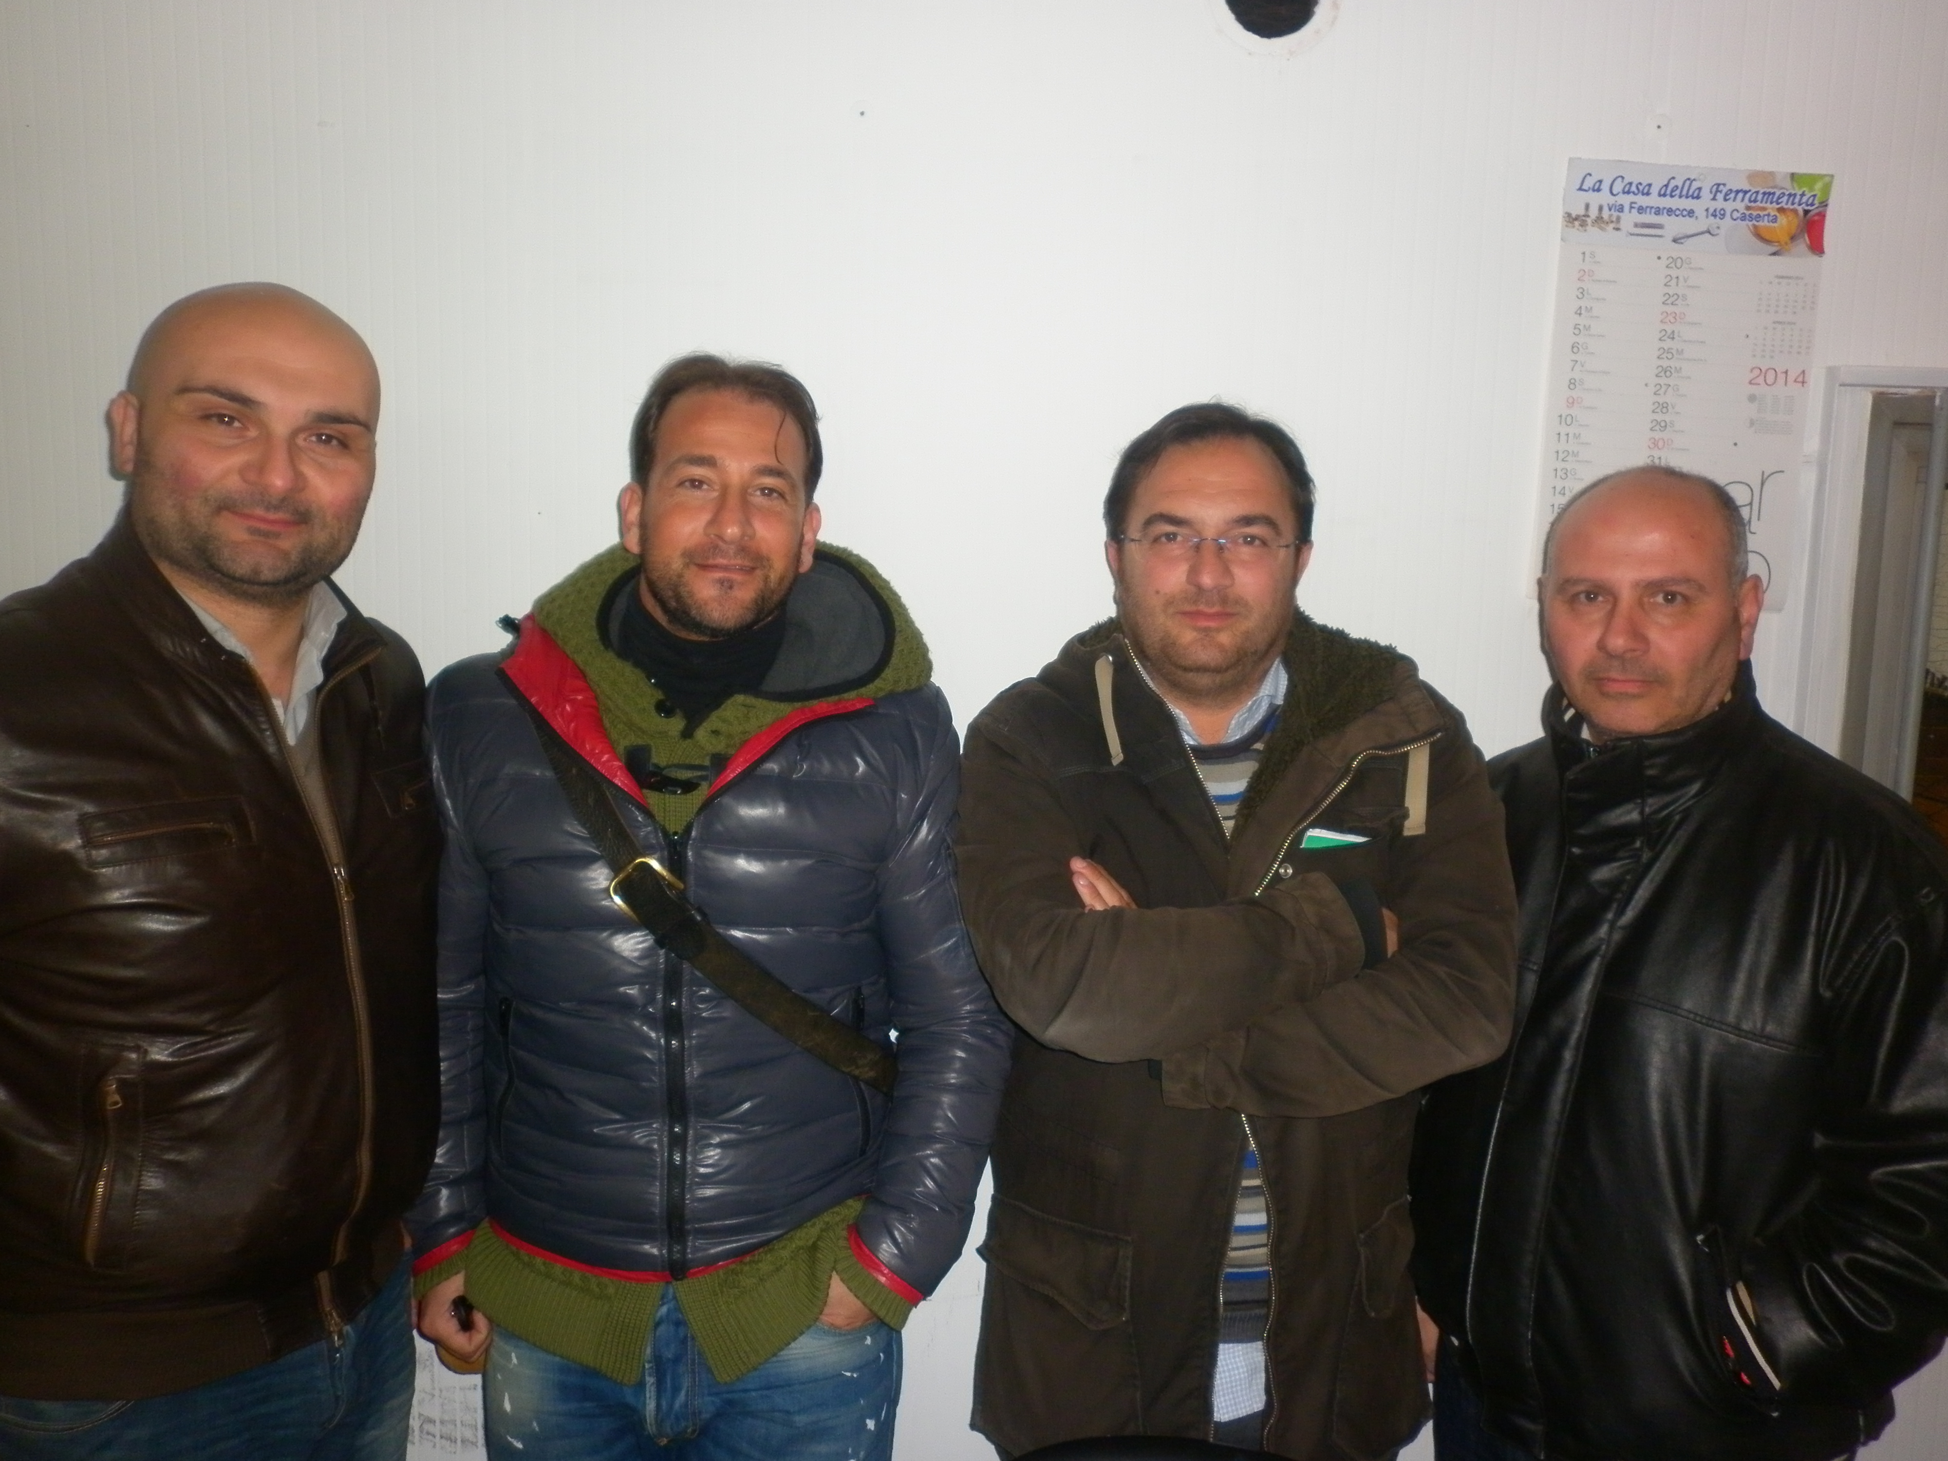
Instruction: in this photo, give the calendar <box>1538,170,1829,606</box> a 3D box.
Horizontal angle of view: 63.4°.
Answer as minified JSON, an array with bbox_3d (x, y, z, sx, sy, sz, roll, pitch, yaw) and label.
[{"bbox_3d":[0.767,-0.371,1.714,0.290,0.470,0.010,3,6,-2],"label":"calendar"}]

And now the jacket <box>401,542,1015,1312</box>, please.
[{"bbox_3d":[-0.240,0.205,1.435,0.550,0.640,0.310,1,8,-5],"label":"jacket"}]

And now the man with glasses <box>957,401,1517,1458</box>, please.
[{"bbox_3d":[0.212,0.600,1.475,0.520,1.750,0.410,2,8,2],"label":"man with glasses"}]

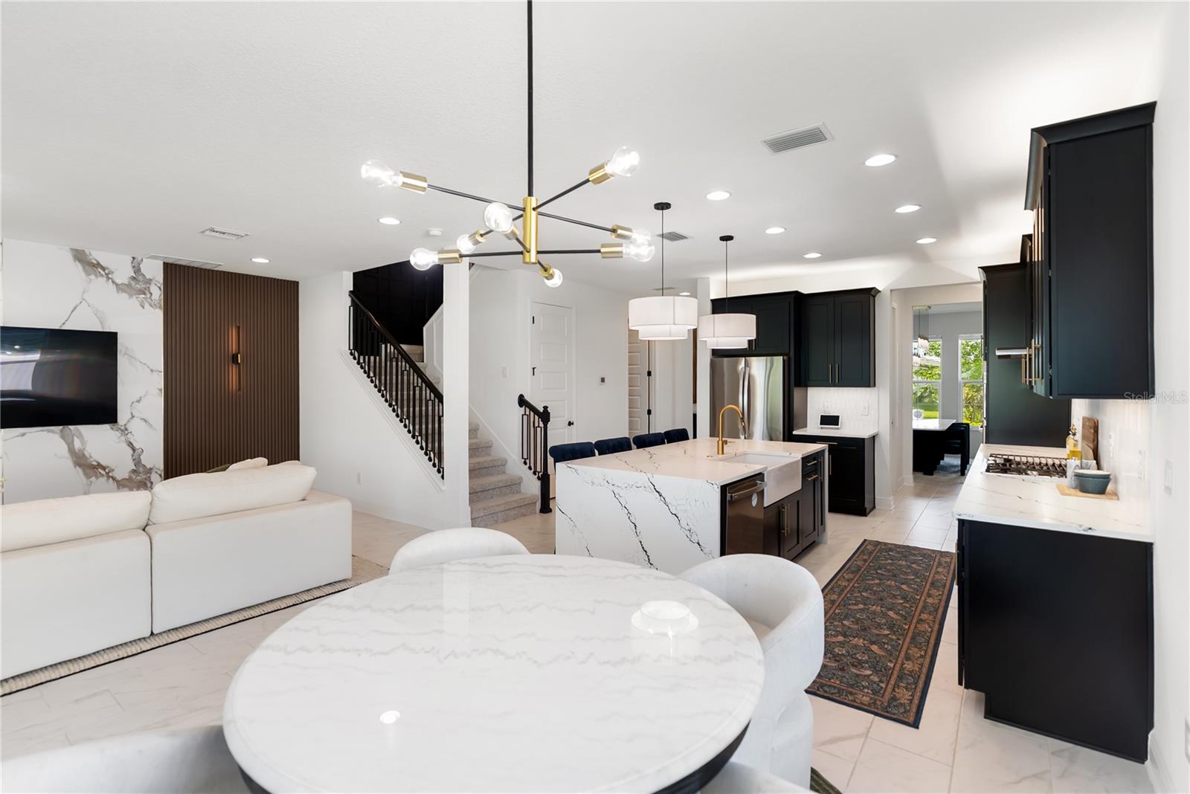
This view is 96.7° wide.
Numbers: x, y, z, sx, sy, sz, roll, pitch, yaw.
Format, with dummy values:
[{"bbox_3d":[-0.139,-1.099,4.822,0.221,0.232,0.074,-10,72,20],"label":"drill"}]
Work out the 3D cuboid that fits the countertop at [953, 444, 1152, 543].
[{"bbox_3d":[2.994,0.517,3.639,0.643,0.040,3.542,0,1,38],"label":"countertop"}]

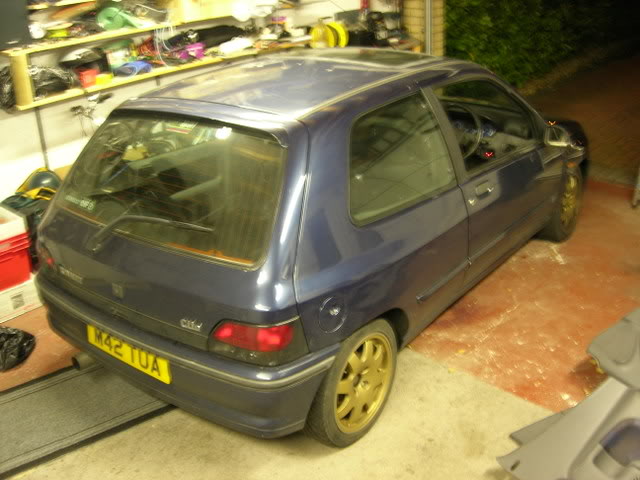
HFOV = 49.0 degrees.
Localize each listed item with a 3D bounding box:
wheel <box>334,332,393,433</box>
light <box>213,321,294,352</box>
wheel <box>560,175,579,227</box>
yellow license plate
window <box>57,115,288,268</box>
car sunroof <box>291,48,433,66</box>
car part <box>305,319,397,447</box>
[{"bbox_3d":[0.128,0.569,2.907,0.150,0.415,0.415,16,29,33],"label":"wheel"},{"bbox_3d":[-0.231,0.328,2.481,0.285,0.120,0.120,16,29,33],"label":"light"},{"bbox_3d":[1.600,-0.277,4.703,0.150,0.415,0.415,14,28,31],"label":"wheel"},{"bbox_3d":[-0.784,0.451,2.853,0.520,0.111,0.020,16,25,33],"label":"yellow license plate"},{"bbox_3d":[-0.619,-0.254,2.807,1.180,0.470,0.080,16,-8,33],"label":"window"},{"bbox_3d":[0.196,-0.979,3.702,0.780,0.040,0.420,16,29,33],"label":"car sunroof"},{"bbox_3d":[0.108,0.560,2.919,0.195,0.580,0.580,16,29,33],"label":"car part"}]

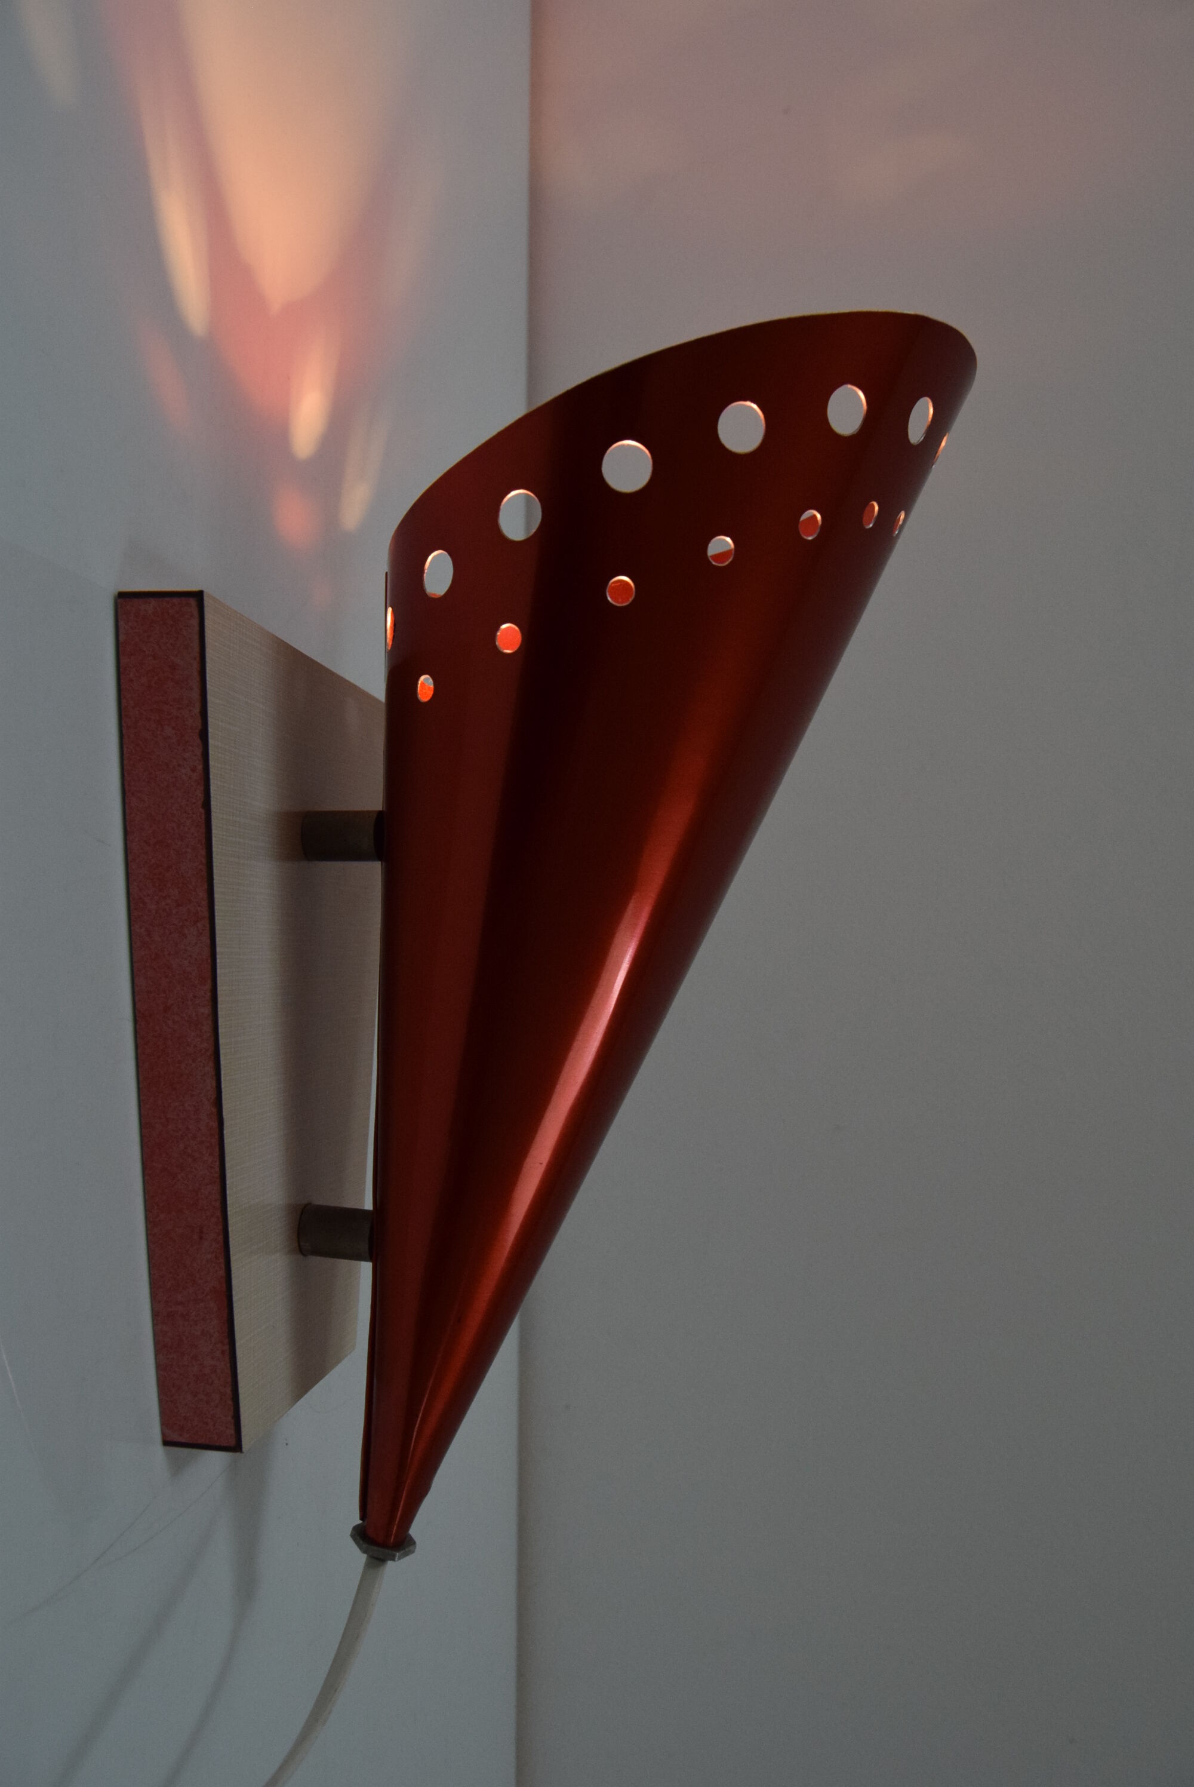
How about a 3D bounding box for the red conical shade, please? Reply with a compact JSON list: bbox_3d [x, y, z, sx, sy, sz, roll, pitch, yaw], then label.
[{"bbox_3d":[0.003,0.021,0.320,0.130,0.295,0.120,8,2,15],"label":"red conical shade"}]

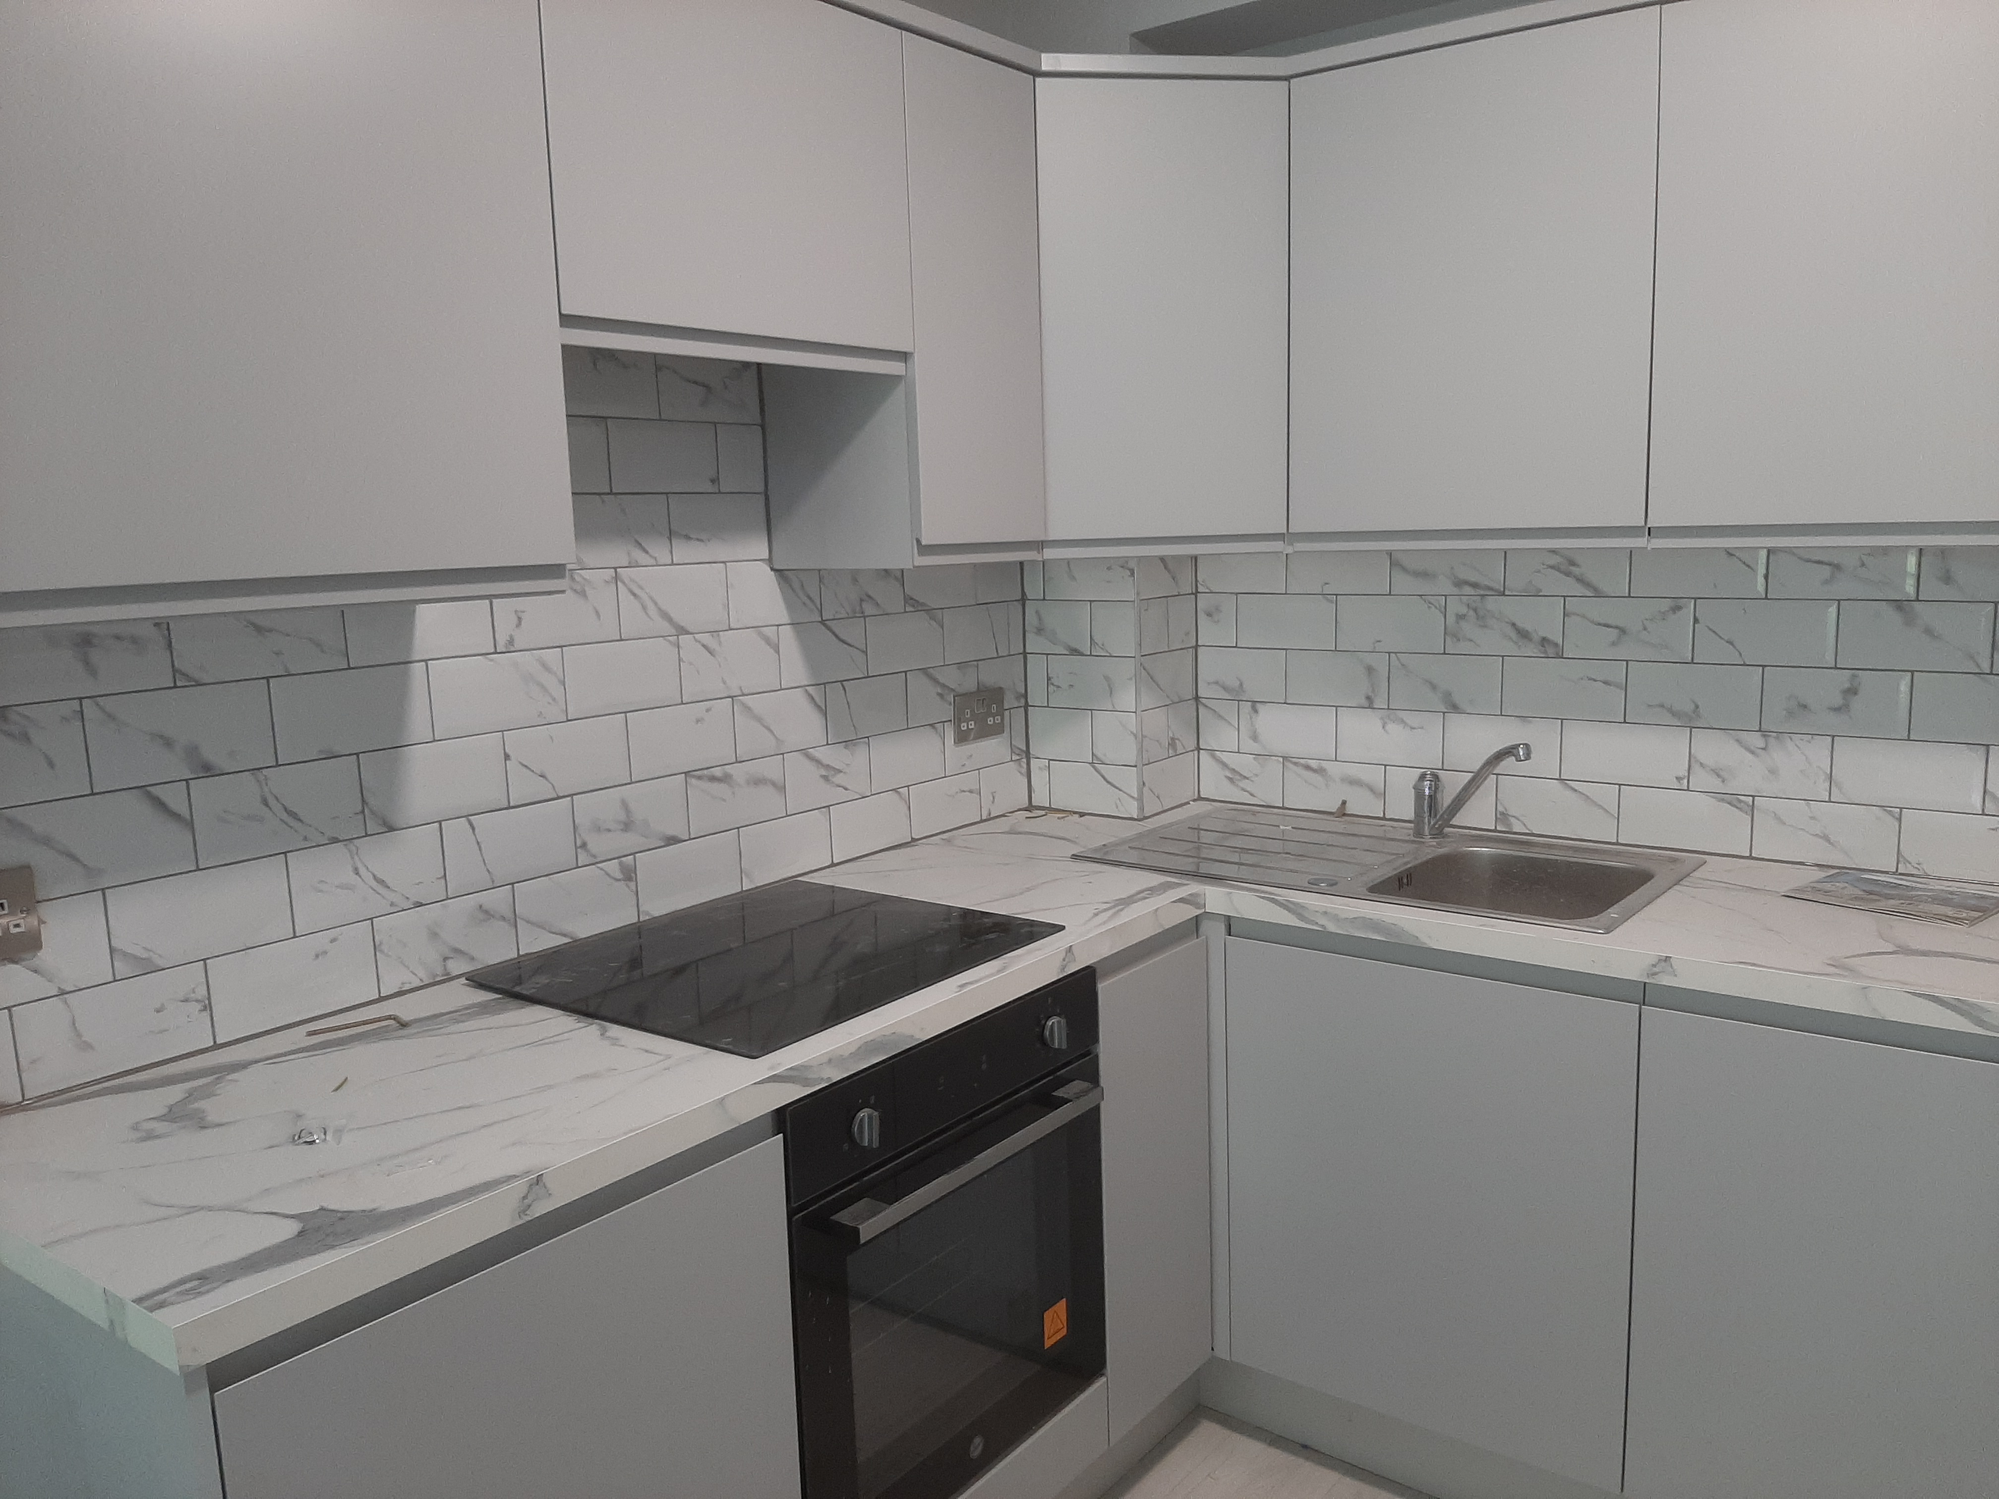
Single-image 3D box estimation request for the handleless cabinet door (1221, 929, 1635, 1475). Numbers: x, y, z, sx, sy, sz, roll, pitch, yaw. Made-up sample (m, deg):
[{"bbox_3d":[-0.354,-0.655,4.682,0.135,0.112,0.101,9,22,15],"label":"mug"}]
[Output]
[{"bbox_3d":[0.601,0.645,2.166,0.597,0.703,0.020,5,11,37],"label":"handleless cabinet door"}]

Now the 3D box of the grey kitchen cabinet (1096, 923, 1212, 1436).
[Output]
[{"bbox_3d":[0.231,0.643,2.248,0.020,0.703,0.295,5,11,37],"label":"grey kitchen cabinet"}]

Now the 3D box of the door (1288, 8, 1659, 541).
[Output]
[{"bbox_3d":[0.687,-0.673,2.241,0.546,0.707,0.020,5,11,37],"label":"door"}]

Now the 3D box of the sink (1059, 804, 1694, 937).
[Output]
[{"bbox_3d":[0.621,0.257,2.449,0.862,0.160,0.508,5,11,37],"label":"sink"}]

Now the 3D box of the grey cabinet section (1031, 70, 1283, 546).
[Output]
[{"bbox_3d":[0.261,-0.681,2.372,0.396,0.707,0.020,-3,9,-8],"label":"grey cabinet section"}]

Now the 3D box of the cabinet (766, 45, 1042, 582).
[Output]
[{"bbox_3d":[-0.153,-0.650,2.313,0.316,0.727,0.300,5,11,37],"label":"cabinet"}]

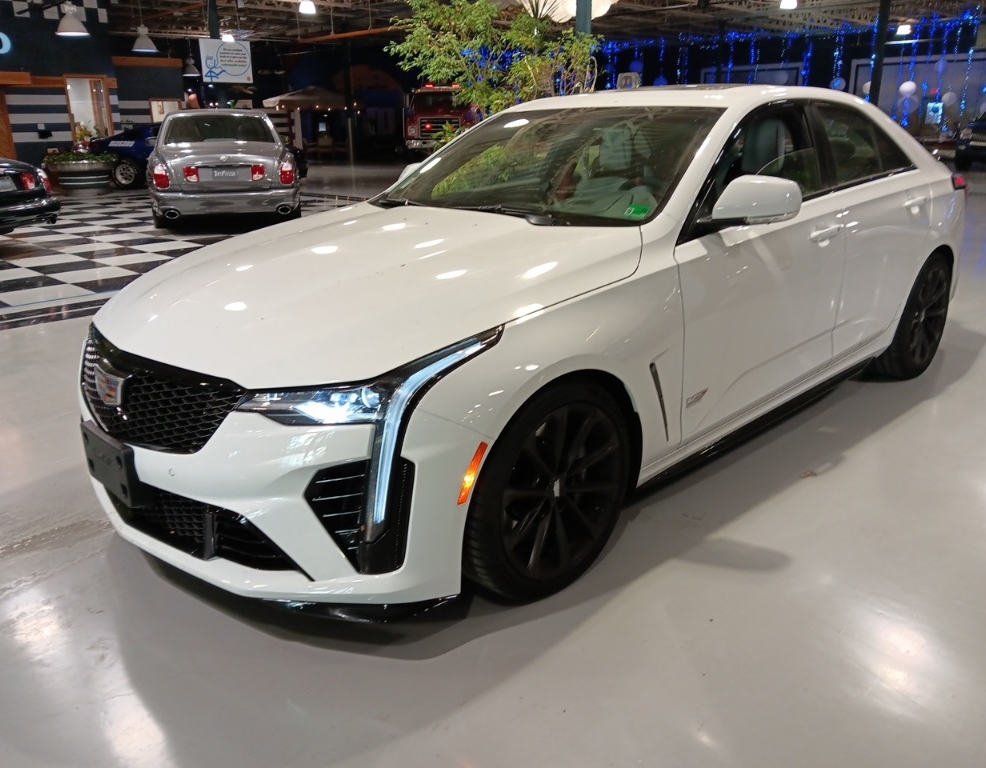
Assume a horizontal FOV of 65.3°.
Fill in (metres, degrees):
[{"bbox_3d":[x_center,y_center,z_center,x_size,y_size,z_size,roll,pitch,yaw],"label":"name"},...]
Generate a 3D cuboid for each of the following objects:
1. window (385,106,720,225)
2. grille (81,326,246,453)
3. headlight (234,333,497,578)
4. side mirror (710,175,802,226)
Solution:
[{"bbox_3d":[0.181,-0.873,2.950,1.370,0.140,0.800,17,55,43],"label":"window"},{"bbox_3d":[-0.964,0.018,2.065,0.160,0.260,0.990,-17,24,-41],"label":"grille"},{"bbox_3d":[-0.267,0.138,1.848,0.570,0.530,0.400,-17,24,-41],"label":"headlight"},{"bbox_3d":[0.806,-0.570,2.373,0.175,0.155,0.240,-17,24,-41],"label":"side mirror"}]

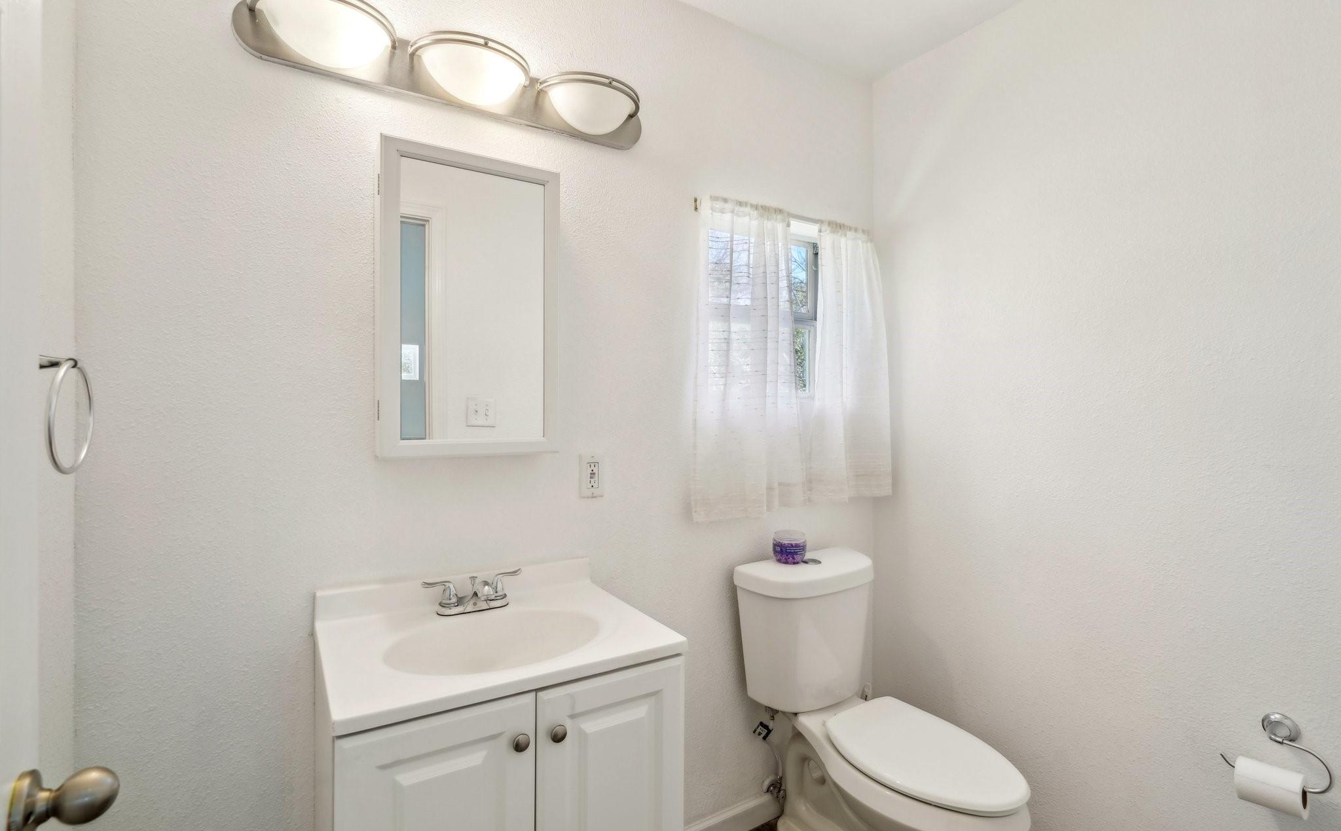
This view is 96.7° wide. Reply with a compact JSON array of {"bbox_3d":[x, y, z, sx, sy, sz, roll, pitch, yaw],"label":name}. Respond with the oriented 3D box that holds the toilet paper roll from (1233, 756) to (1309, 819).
[{"bbox_3d":[1.244,0.770,1.234,0.088,0.088,0.097,0,0,-33],"label":"toilet paper roll"}]

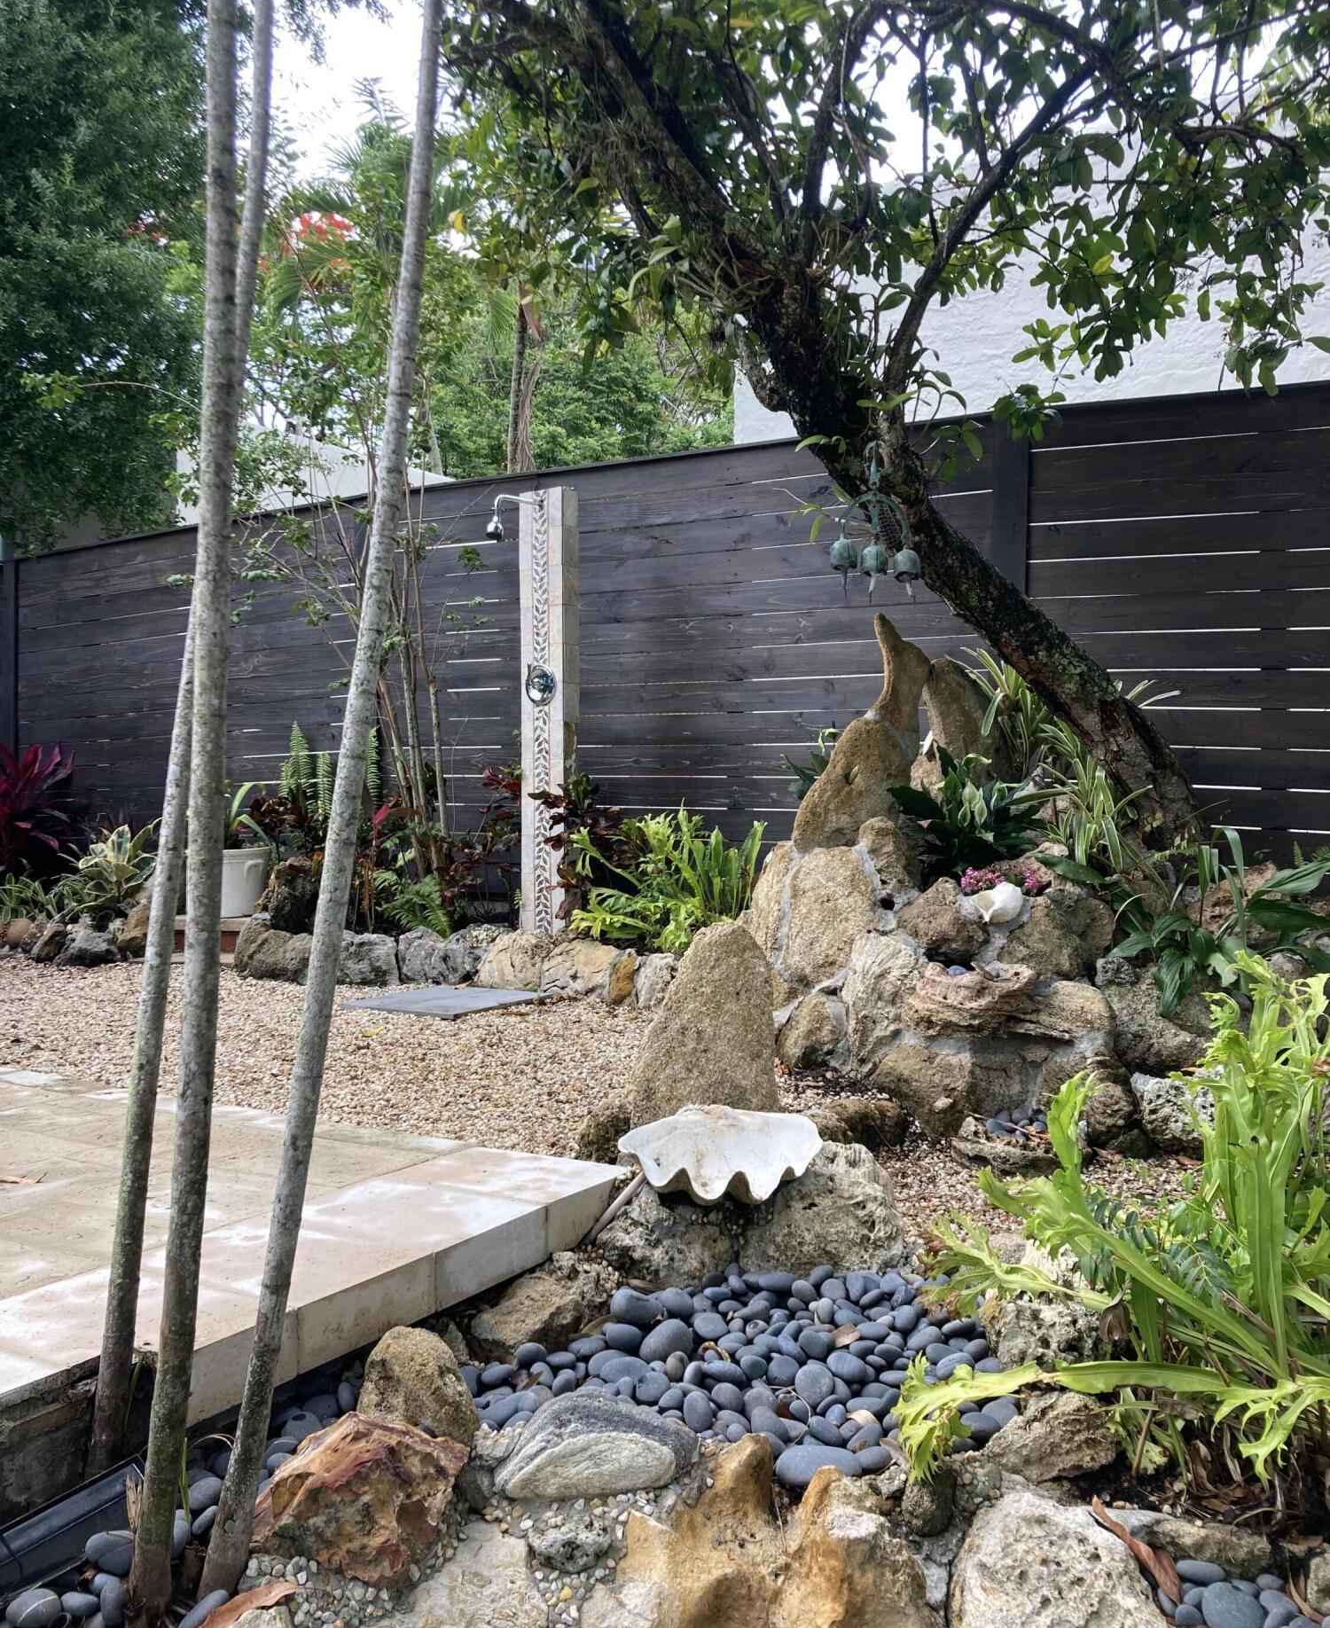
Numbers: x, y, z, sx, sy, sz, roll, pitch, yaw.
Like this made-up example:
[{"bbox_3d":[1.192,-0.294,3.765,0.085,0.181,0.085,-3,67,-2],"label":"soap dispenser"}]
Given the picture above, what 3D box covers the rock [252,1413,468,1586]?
[{"bbox_3d":[-0.436,0.992,2.088,0.285,0.180,0.200,0,3,0],"label":"rock"}]

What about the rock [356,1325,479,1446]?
[{"bbox_3d":[-0.345,0.799,2.000,0.165,0.175,0.150,0,1,0],"label":"rock"}]

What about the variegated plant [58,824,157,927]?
[{"bbox_3d":[-2.738,0.293,7.071,0.480,0.480,0.440,0,3,0],"label":"variegated plant"}]

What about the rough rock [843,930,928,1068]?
[{"bbox_3d":[0.619,0.518,4.020,0.240,0.380,0.250,0,1,0],"label":"rough rock"}]

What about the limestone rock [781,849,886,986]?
[{"bbox_3d":[0.495,0.300,4.250,0.320,0.410,0.280,0,1,0],"label":"limestone rock"}]

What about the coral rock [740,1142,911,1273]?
[{"bbox_3d":[0.274,0.692,2.520,0.300,0.245,0.250,0,1,0],"label":"coral rock"}]

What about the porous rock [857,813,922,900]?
[{"bbox_3d":[0.678,0.128,4.350,0.200,0.250,0.200,0,1,0],"label":"porous rock"}]

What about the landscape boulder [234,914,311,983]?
[{"bbox_3d":[-1.689,0.585,6.253,0.360,0.270,0.300,0,3,0],"label":"landscape boulder"}]

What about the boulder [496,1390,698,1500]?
[{"bbox_3d":[-0.092,0.842,1.920,0.260,0.115,0.150,0,1,-3],"label":"boulder"}]

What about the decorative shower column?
[{"bbox_3d":[-0.473,-0.403,5.800,0.225,1.840,0.120,0,1,36],"label":"decorative shower column"}]

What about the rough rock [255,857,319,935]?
[{"bbox_3d":[-1.691,0.383,6.450,0.290,0.350,0.290,0,1,0],"label":"rough rock"}]

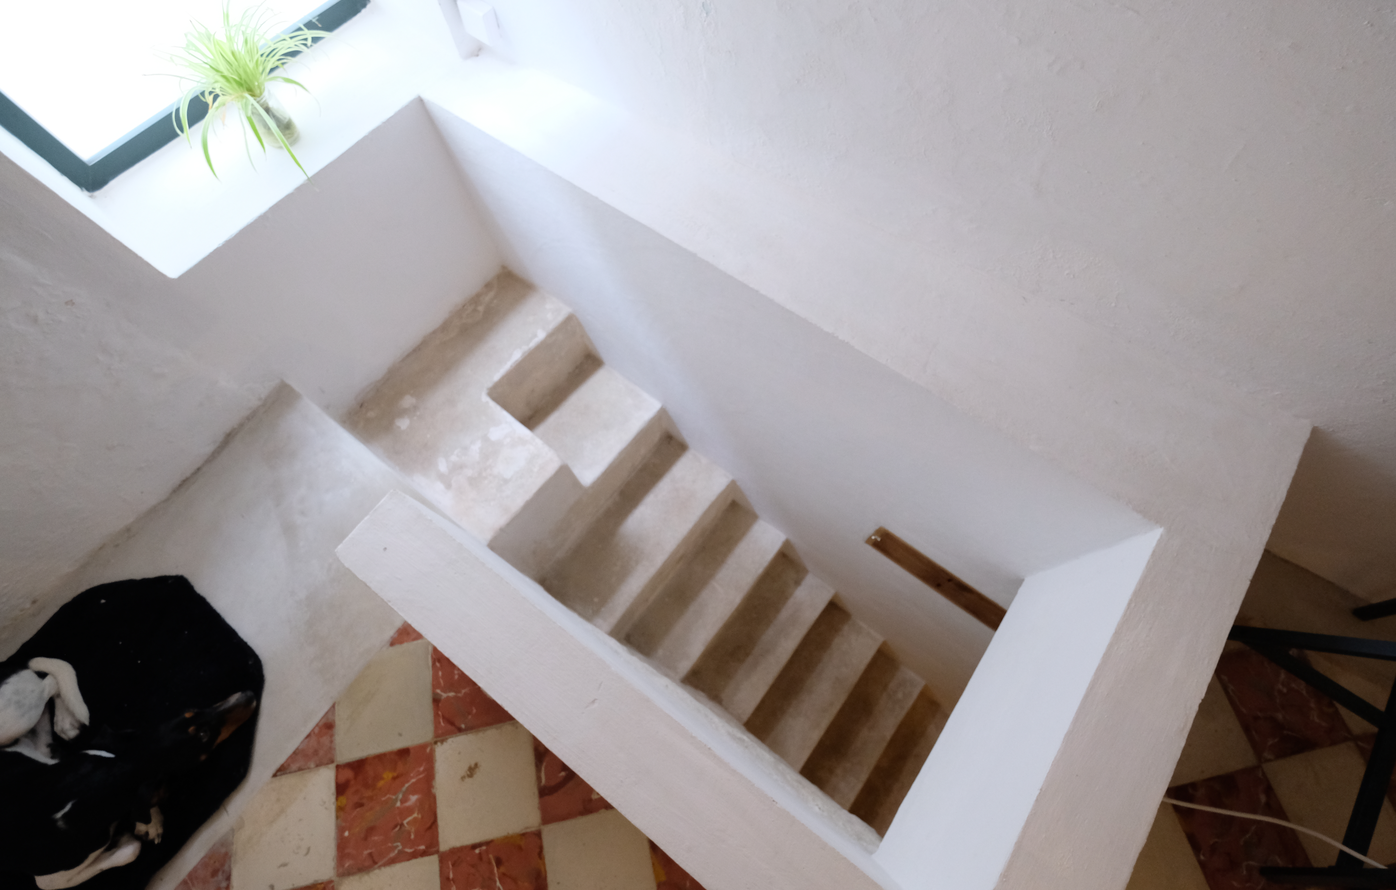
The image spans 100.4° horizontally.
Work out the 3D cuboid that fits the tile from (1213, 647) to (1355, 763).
[{"bbox_3d":[1.181,0.516,1.188,0.200,0.010,0.200,-12,69,-3],"label":"tile"}]

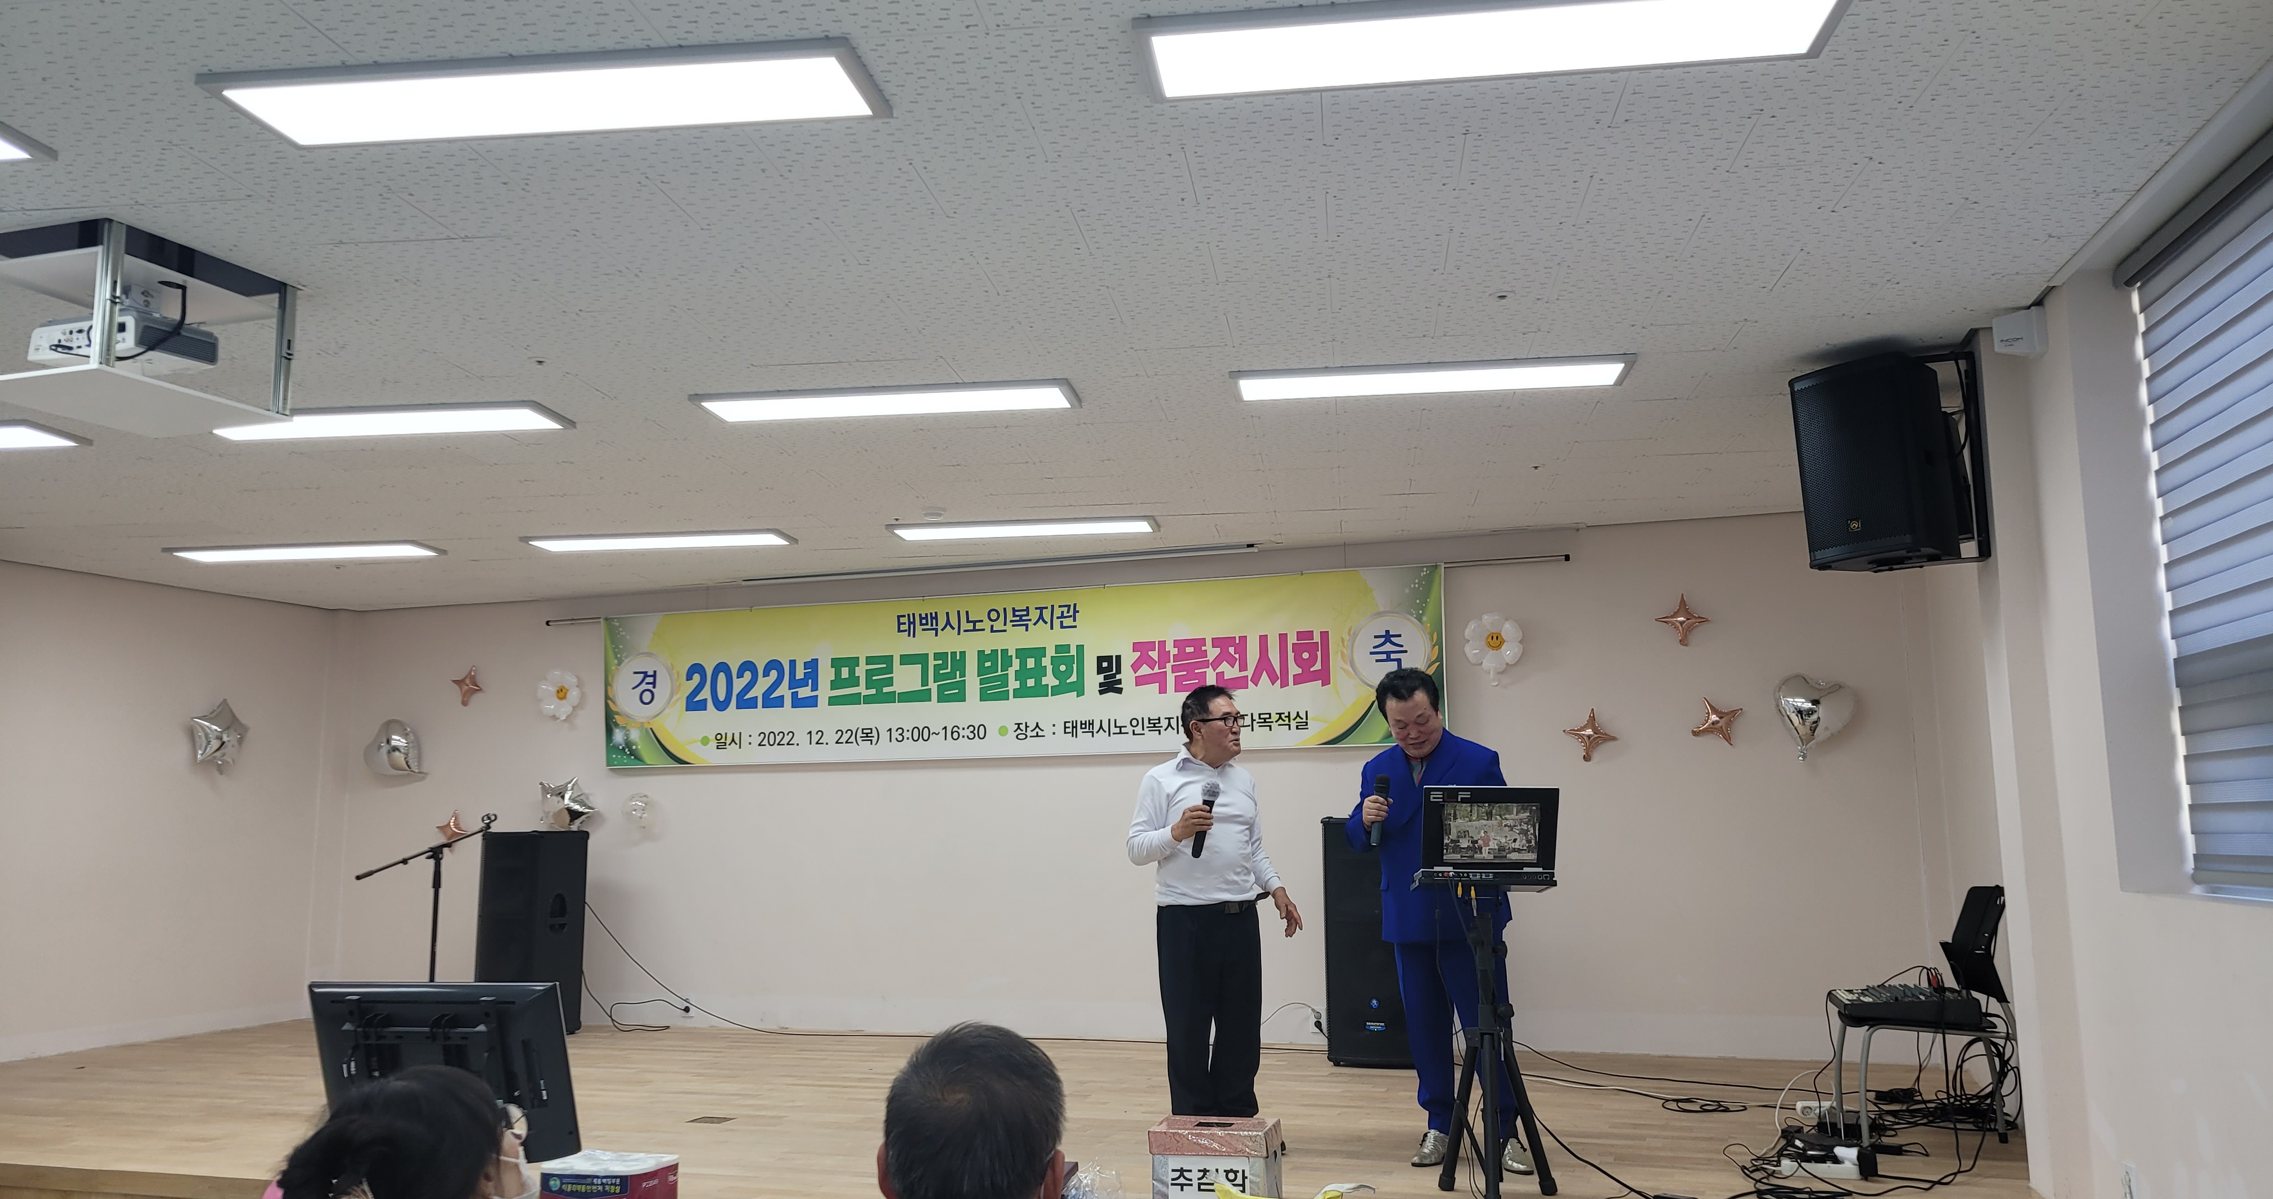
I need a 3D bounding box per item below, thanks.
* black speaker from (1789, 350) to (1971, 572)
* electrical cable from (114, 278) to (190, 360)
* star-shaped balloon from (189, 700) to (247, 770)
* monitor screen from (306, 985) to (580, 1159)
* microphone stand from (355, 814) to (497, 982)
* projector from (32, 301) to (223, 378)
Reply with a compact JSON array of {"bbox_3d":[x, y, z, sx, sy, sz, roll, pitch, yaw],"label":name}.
[{"bbox_3d":[2.274,-0.407,5.221,0.350,0.588,0.345,1,-7,-41],"label":"black speaker"},{"bbox_3d":[-2.488,-0.702,4.284,0.220,0.200,0.170,-4,-8,20],"label":"electrical cable"},{"bbox_3d":[-5.286,0.782,9.829,0.160,0.400,0.360,-3,-8,19],"label":"star-shaped balloon"},{"bbox_3d":[-2.275,1.543,5.590,0.897,0.581,0.091,-2,10,11],"label":"monitor screen"},{"bbox_3d":[-3.788,1.763,9.100,0.740,1.208,0.550,-1,-8,0],"label":"microphone stand"},{"bbox_3d":[-2.588,-0.641,4.377,0.352,0.090,0.250,-3,-8,20],"label":"projector"}]

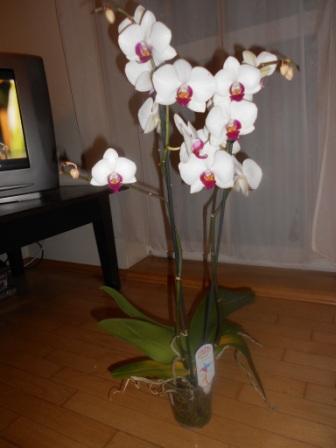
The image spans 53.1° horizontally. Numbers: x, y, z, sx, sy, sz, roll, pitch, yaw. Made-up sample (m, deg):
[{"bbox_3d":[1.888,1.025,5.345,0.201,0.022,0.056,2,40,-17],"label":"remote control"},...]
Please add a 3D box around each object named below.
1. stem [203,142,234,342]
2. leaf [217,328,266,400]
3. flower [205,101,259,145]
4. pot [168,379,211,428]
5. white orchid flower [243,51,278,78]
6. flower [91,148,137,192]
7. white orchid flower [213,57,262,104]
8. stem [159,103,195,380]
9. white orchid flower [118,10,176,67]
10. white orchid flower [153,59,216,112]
[{"bbox_3d":[0.100,0.058,0.707,0.055,0.440,0.050,1,16,-1],"label":"stem"},{"bbox_3d":[0.172,0.329,0.787,0.110,0.155,0.070,-5,13,0],"label":"leaf"},{"bbox_3d":[0.114,-0.178,0.596,0.095,0.083,0.045,0,14,19],"label":"flower"},{"bbox_3d":[0.052,0.424,0.807,0.105,0.092,0.105,-4,13,1],"label":"pot"},{"bbox_3d":[0.166,-0.284,0.603,0.080,0.062,0.045,0,14,21],"label":"white orchid flower"},{"bbox_3d":[-0.097,-0.095,0.600,0.079,0.076,0.038,-8,13,-7],"label":"flower"},{"bbox_3d":[0.120,-0.247,0.580,0.077,0.080,0.040,-3,13,12],"label":"white orchid flower"},{"bbox_3d":[0.021,0.079,0.700,0.045,0.610,0.050,-6,18,0],"label":"stem"},{"bbox_3d":[-0.034,-0.304,0.555,0.091,0.088,0.042,-2,14,18],"label":"white orchid flower"},{"bbox_3d":[0.028,-0.235,0.571,0.106,0.090,0.045,-3,13,7],"label":"white orchid flower"}]

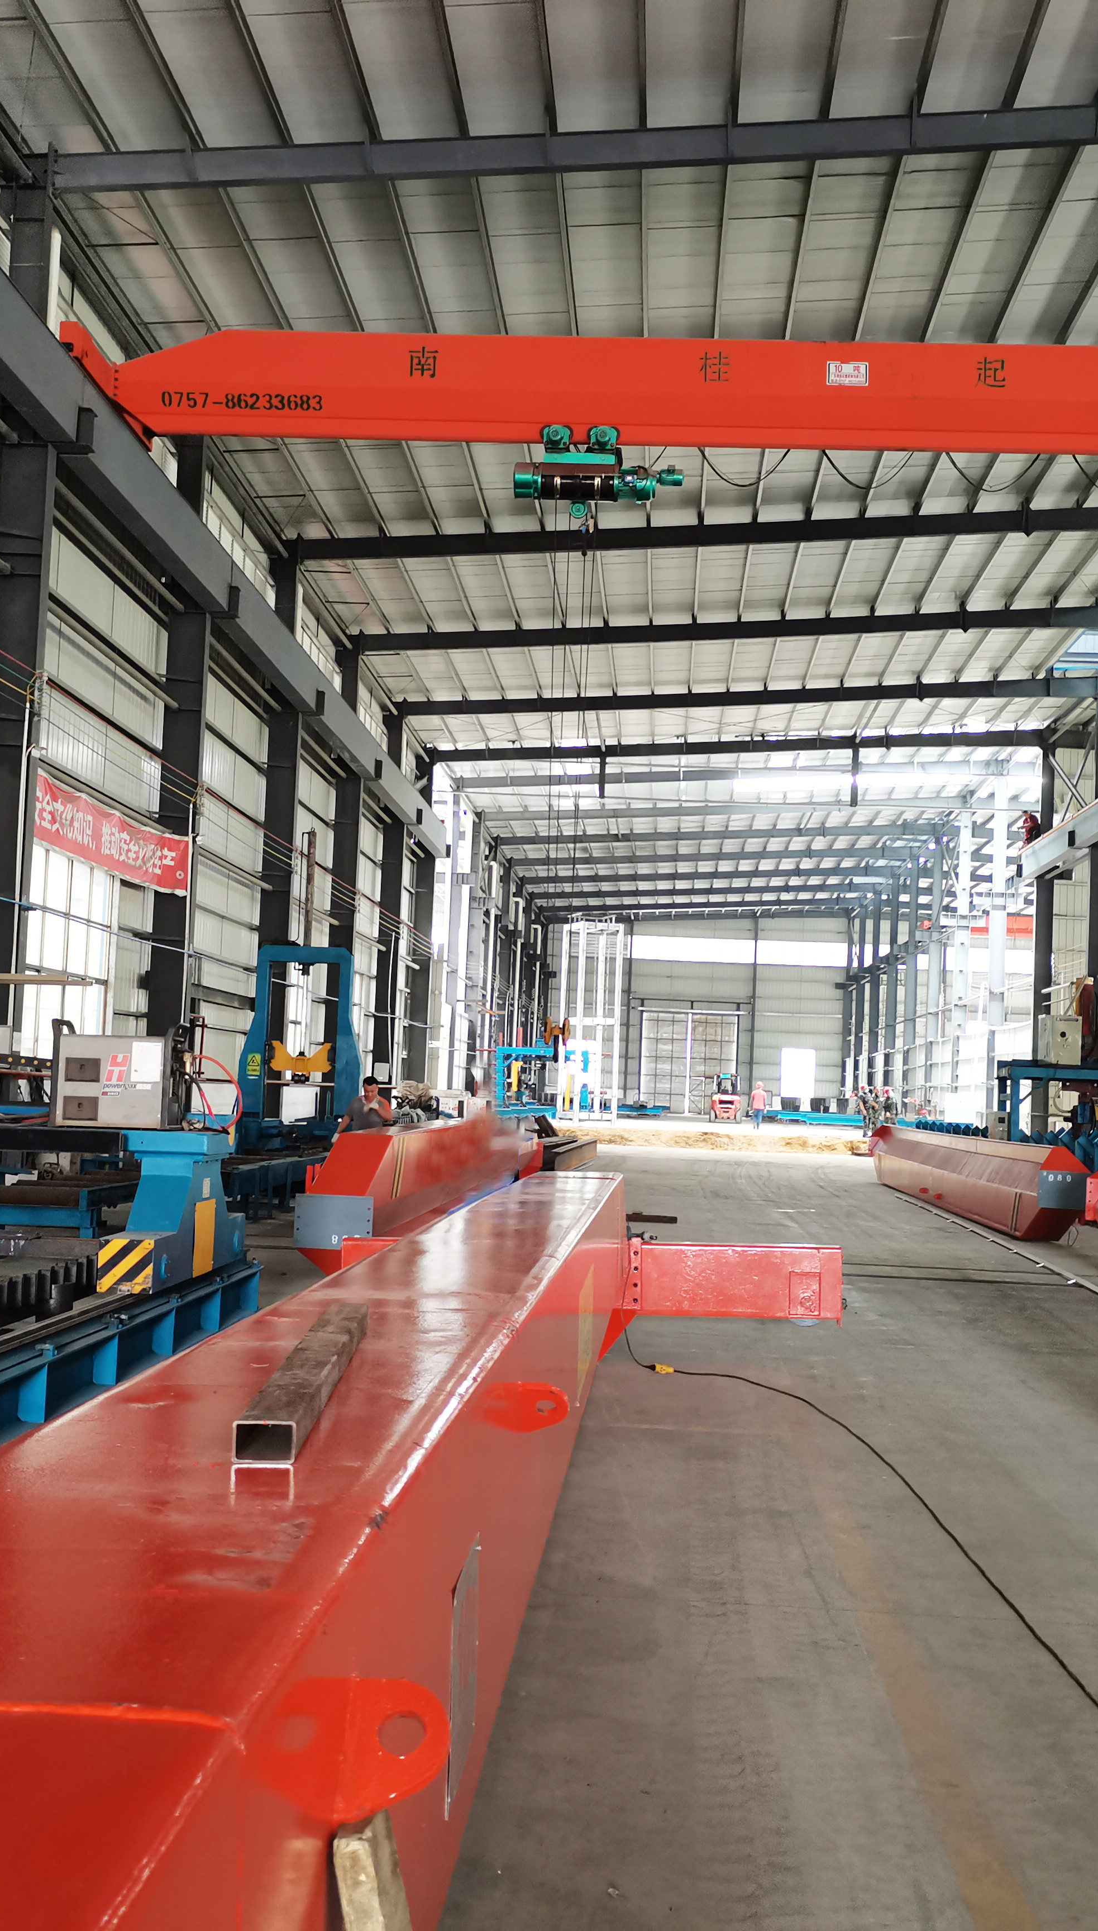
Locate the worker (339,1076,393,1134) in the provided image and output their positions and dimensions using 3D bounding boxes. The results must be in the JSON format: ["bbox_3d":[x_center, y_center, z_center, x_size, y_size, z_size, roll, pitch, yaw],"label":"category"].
[{"bbox_3d":[-1.834,1.917,19.349,0.550,1.620,0.420,3,-4,-11],"label":"worker"}]

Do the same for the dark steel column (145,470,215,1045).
[{"bbox_3d":[-5.311,-2.470,27.672,0.480,11.140,0.320,2,-4,3],"label":"dark steel column"}]

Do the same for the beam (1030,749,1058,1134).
[{"bbox_3d":[14.100,-0.295,55.337,0.480,12.040,0.320,2,-4,3],"label":"beam"}]

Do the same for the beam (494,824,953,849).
[{"bbox_3d":[6.937,-5.170,77.253,18.200,0.450,0.250,-1,-4,3],"label":"beam"}]

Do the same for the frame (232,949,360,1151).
[{"bbox_3d":[-3.310,1.409,25.993,1.540,3.360,0.800,2,-4,3],"label":"frame"}]

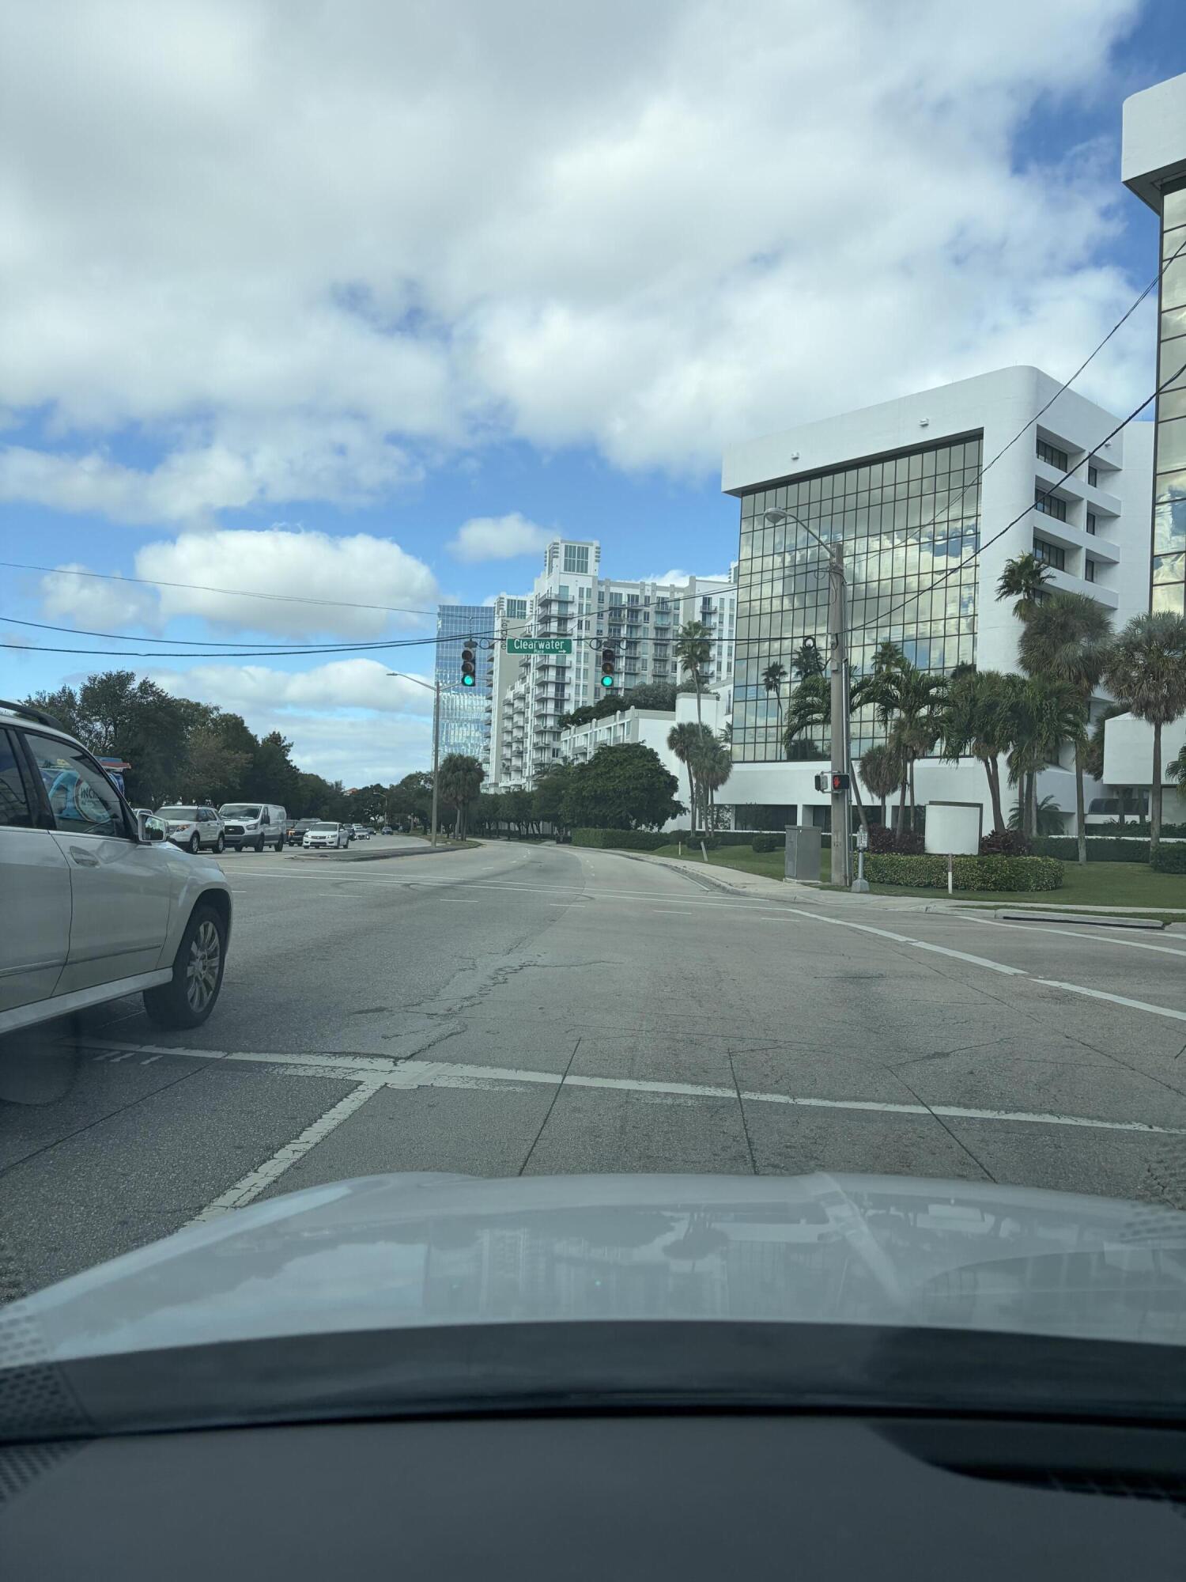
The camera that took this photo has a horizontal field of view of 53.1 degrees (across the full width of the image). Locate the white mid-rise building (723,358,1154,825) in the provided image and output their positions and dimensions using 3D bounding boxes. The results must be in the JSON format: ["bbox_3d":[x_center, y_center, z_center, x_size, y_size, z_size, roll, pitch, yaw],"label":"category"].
[{"bbox_3d":[29.497,-13.059,104.448,22.000,35.390,30.190,5,-3,-42],"label":"white mid-rise building"}]

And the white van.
[{"bbox_3d":[-15.150,1.590,52.400,2.070,2.100,5.650,3,-2,-2],"label":"white van"}]

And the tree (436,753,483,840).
[{"bbox_3d":[-12.694,0.588,113.000,4.600,8.300,4.600,3,-2,0],"label":"tree"}]

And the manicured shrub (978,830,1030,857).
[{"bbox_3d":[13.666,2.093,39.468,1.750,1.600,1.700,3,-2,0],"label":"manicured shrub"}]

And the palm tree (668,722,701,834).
[{"bbox_3d":[6.911,-0.641,88.000,2.900,8.800,2.900,3,-2,0],"label":"palm tree"}]

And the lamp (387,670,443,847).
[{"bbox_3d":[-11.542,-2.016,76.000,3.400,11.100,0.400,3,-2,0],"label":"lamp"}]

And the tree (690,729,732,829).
[{"bbox_3d":[8.650,-0.412,88.000,3.000,8.400,3.000,3,-2,0],"label":"tree"}]

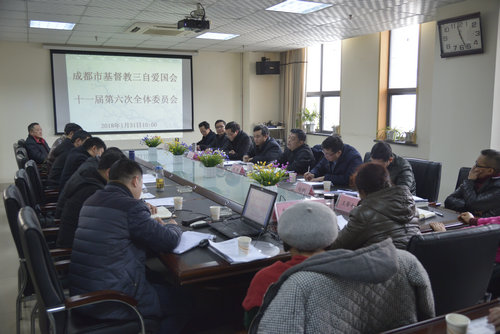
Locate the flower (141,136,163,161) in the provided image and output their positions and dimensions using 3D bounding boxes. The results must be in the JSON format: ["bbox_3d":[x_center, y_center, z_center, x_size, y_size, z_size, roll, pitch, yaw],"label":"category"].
[{"bbox_3d":[-1.411,-0.320,6.401,0.310,0.275,0.290,-4,9,-26],"label":"flower"}]

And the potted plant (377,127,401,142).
[{"bbox_3d":[2.115,-0.496,6.731,0.280,0.230,0.330,-4,9,-26],"label":"potted plant"}]

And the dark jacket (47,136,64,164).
[{"bbox_3d":[-2.182,-0.030,5.382,0.470,0.680,0.500,-4,9,-26],"label":"dark jacket"}]

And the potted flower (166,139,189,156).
[{"bbox_3d":[-0.857,-0.177,5.347,0.300,0.285,0.280,-4,9,-26],"label":"potted flower"}]

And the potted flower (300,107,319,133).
[{"bbox_3d":[1.172,-0.915,8.658,0.340,0.470,0.360,0,8,0],"label":"potted flower"}]

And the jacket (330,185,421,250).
[{"bbox_3d":[0.692,0.393,2.500,0.490,0.640,0.460,-4,9,-26],"label":"jacket"}]

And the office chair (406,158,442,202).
[{"bbox_3d":[1.489,0.438,4.469,0.590,1.000,0.550,-4,9,-26],"label":"office chair"}]

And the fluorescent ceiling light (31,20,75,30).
[{"bbox_3d":[-2.737,-1.959,6.173,0.562,0.060,0.551,-4,9,-26],"label":"fluorescent ceiling light"}]

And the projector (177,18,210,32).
[{"bbox_3d":[-0.611,-1.545,4.855,0.300,0.110,0.260,-4,9,-26],"label":"projector"}]

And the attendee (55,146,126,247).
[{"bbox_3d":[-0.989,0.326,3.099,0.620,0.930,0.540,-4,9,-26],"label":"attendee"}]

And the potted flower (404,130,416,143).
[{"bbox_3d":[2.315,-0.441,6.429,0.150,0.170,0.150,-4,9,-26],"label":"potted flower"}]

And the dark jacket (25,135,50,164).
[{"bbox_3d":[-2.688,-0.118,5.794,0.450,0.620,0.530,0,8,1],"label":"dark jacket"}]

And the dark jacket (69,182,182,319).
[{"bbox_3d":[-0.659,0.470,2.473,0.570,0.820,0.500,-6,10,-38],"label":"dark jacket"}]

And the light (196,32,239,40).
[{"bbox_3d":[-0.513,-2.073,7.044,0.600,0.070,0.600,-4,9,-26],"label":"light"}]

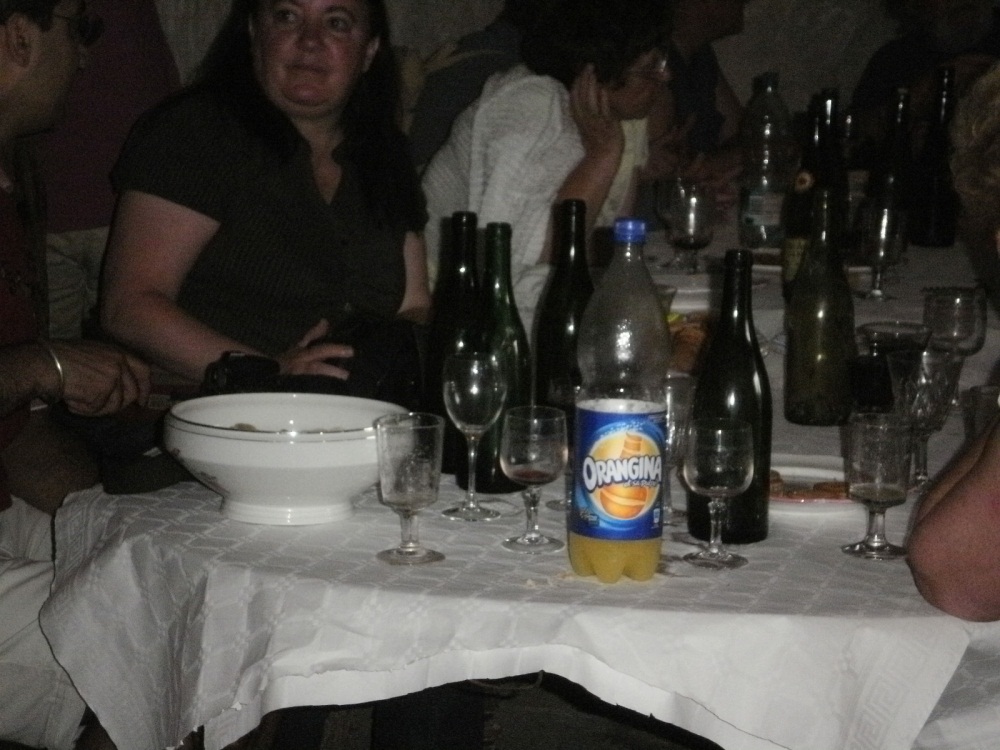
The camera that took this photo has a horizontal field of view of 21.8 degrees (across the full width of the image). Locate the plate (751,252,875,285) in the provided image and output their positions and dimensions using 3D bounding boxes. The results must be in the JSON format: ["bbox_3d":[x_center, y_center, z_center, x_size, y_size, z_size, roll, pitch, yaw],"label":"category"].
[{"bbox_3d":[0.495,-0.177,4.131,0.215,0.025,0.215,1,13,0],"label":"plate"}]

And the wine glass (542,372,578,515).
[{"bbox_3d":[0.082,0.073,2.794,0.067,0.136,0.067,1,11,0],"label":"wine glass"}]

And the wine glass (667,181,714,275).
[{"bbox_3d":[0.301,-0.235,4.110,0.073,0.140,0.073,1,13,0],"label":"wine glass"}]

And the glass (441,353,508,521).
[{"bbox_3d":[-0.028,0.065,2.709,0.065,0.166,0.065,1,11,-1],"label":"glass"}]

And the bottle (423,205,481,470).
[{"bbox_3d":[-0.042,-0.038,2.939,0.081,0.292,0.081,1,11,0],"label":"bottle"}]

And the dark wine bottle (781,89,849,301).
[{"bbox_3d":[0.477,-0.269,3.893,0.082,0.312,0.082,1,13,0],"label":"dark wine bottle"}]

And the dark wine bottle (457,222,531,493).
[{"bbox_3d":[-0.005,-0.021,2.859,0.082,0.292,0.082,1,11,0],"label":"dark wine bottle"}]

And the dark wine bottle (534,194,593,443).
[{"bbox_3d":[0.083,-0.055,3.027,0.081,0.297,0.081,1,11,0],"label":"dark wine bottle"}]

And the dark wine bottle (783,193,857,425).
[{"bbox_3d":[0.403,-0.086,3.229,0.086,0.288,0.086,2,11,7],"label":"dark wine bottle"}]

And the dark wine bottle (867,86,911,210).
[{"bbox_3d":[0.642,-0.328,4.238,0.077,0.275,0.077,1,13,0],"label":"dark wine bottle"}]

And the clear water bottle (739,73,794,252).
[{"bbox_3d":[0.484,-0.391,4.734,0.089,0.320,0.089,2,11,6],"label":"clear water bottle"}]

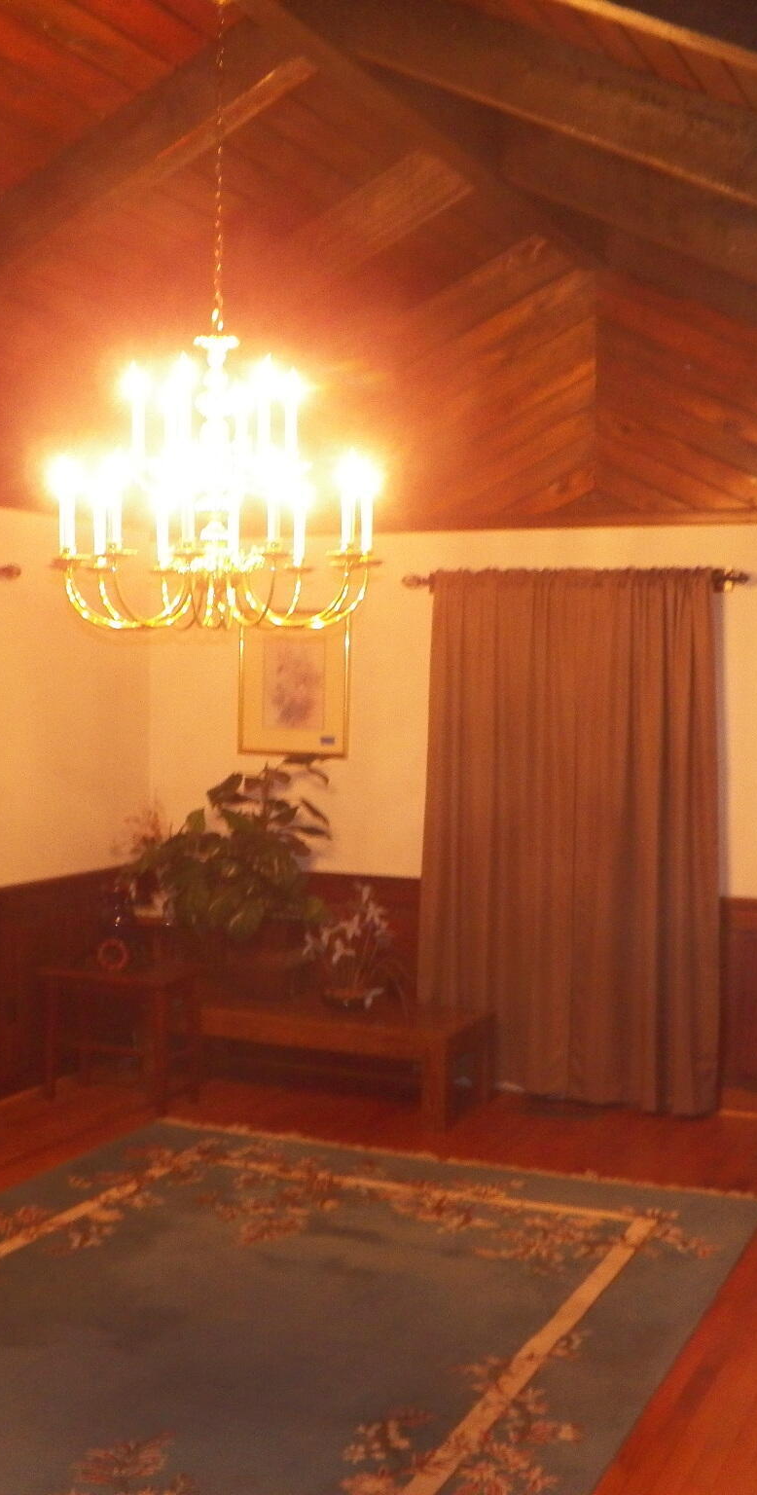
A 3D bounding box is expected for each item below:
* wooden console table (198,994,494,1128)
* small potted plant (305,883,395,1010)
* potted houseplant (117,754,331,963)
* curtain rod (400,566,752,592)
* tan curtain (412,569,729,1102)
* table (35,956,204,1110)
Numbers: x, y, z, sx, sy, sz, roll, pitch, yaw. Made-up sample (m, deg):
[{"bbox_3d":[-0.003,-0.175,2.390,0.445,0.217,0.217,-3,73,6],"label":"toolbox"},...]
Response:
[{"bbox_3d":[-0.196,1.269,6.693,1.265,0.363,0.530,1,2,24],"label":"wooden console table"},{"bbox_3d":[-0.120,0.828,6.808,0.352,0.513,0.320,1,2,0],"label":"small potted plant"},{"bbox_3d":[-0.655,0.461,6.856,0.788,0.841,0.600,1,2,24],"label":"potted houseplant"},{"bbox_3d":[0.786,-0.691,6.650,1.504,0.070,0.080,1,2,24],"label":"curtain rod"},{"bbox_3d":[0.773,0.360,6.685,1.324,2.192,0.120,1,2,24],"label":"tan curtain"},{"bbox_3d":[-1.057,1.170,6.648,0.620,0.545,0.340,1,2,24],"label":"table"}]

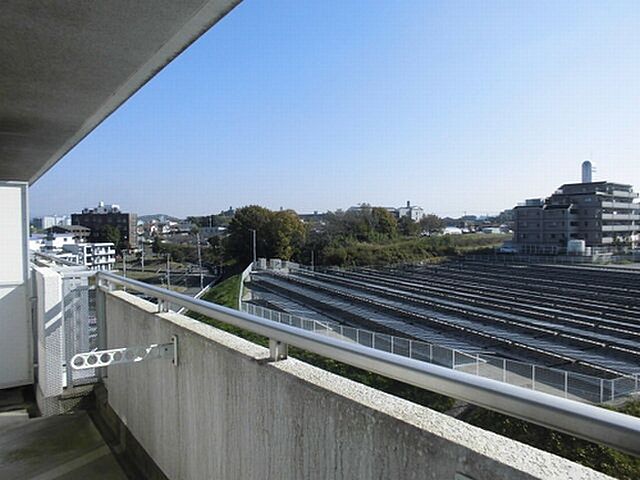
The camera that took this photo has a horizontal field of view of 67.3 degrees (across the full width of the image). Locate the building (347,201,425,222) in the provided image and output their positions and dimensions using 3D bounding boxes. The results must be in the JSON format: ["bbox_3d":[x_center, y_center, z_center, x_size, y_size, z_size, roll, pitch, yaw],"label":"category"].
[{"bbox_3d":[34.065,-13.938,250.000,38.000,12.500,13.000,0,2,21],"label":"building"}]

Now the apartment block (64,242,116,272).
[{"bbox_3d":[-77.175,5.965,162.000,10.000,9.300,11.500,0,2,28],"label":"apartment block"}]

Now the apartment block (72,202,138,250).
[{"bbox_3d":[-91.561,-5.757,205.000,23.800,19.800,10.500,-1,2,-2],"label":"apartment block"}]

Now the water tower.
[{"bbox_3d":[67.284,-16.941,121.000,2.400,5.900,2.400,0,2,27],"label":"water tower"}]

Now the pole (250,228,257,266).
[{"bbox_3d":[-15.494,1.747,112.000,1.400,8.800,0.400,-1,2,0],"label":"pole"}]

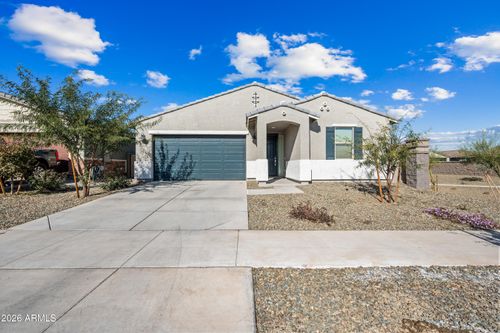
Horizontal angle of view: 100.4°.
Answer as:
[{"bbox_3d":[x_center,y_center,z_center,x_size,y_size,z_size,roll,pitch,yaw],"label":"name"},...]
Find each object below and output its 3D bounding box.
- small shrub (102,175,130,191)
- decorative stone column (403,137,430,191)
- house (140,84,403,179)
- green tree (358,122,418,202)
[{"bbox_3d":[-5.580,0.630,8.700,1.000,0.600,0.900,0,0,0],"label":"small shrub"},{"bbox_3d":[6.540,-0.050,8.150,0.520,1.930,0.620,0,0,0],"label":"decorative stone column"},{"bbox_3d":[0.150,-1.790,15.200,12.900,5.030,13.200,0,0,0],"label":"house"},{"bbox_3d":[4.200,-0.120,6.300,1.750,2.400,1.650,0,0,0],"label":"green tree"}]

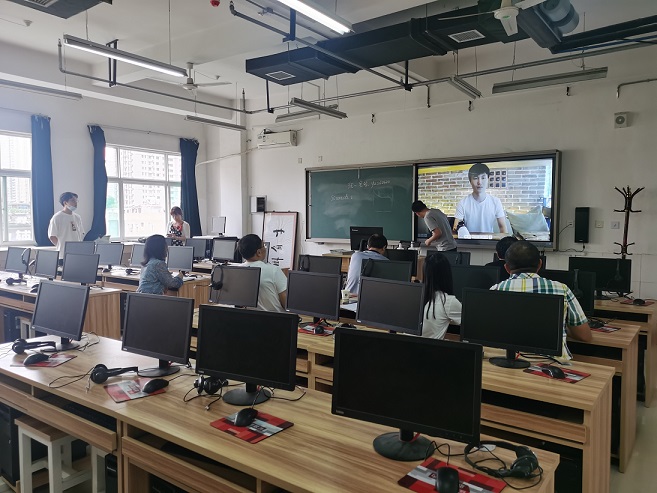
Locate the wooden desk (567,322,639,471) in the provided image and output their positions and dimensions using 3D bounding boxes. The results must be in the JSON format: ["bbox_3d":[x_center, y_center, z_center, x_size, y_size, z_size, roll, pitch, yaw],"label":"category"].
[{"bbox_3d":[1.285,0.881,3.520,1.400,0.745,0.620,2,4,36],"label":"wooden desk"}]

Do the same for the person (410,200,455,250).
[{"bbox_3d":[1.391,0.233,6.829,0.700,1.680,0.500,1,4,24],"label":"person"}]

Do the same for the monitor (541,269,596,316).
[{"bbox_3d":[1.544,0.339,3.470,0.475,0.345,0.195,2,4,32],"label":"monitor"}]

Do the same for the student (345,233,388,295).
[{"bbox_3d":[0.407,0.507,5.038,0.500,1.280,0.650,3,5,40],"label":"student"}]

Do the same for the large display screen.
[{"bbox_3d":[2.105,-0.587,7.122,2.020,1.230,0.100,2,4,36],"label":"large display screen"}]

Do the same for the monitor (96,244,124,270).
[{"bbox_3d":[-3.138,0.154,7.356,0.500,0.365,0.200,2,4,29],"label":"monitor"}]

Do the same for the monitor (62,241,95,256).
[{"bbox_3d":[-3.562,0.116,7.417,0.475,0.345,0.195,1,3,16],"label":"monitor"}]

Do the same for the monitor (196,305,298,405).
[{"bbox_3d":[-0.327,0.426,2.027,0.477,0.352,0.190,2,4,28],"label":"monitor"}]

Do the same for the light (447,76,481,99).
[{"bbox_3d":[1.673,-1.905,6.176,0.170,0.085,1.200,2,4,32],"label":"light"}]

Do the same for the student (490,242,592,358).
[{"bbox_3d":[1.263,0.637,3.115,0.560,1.340,0.720,2,4,30],"label":"student"}]

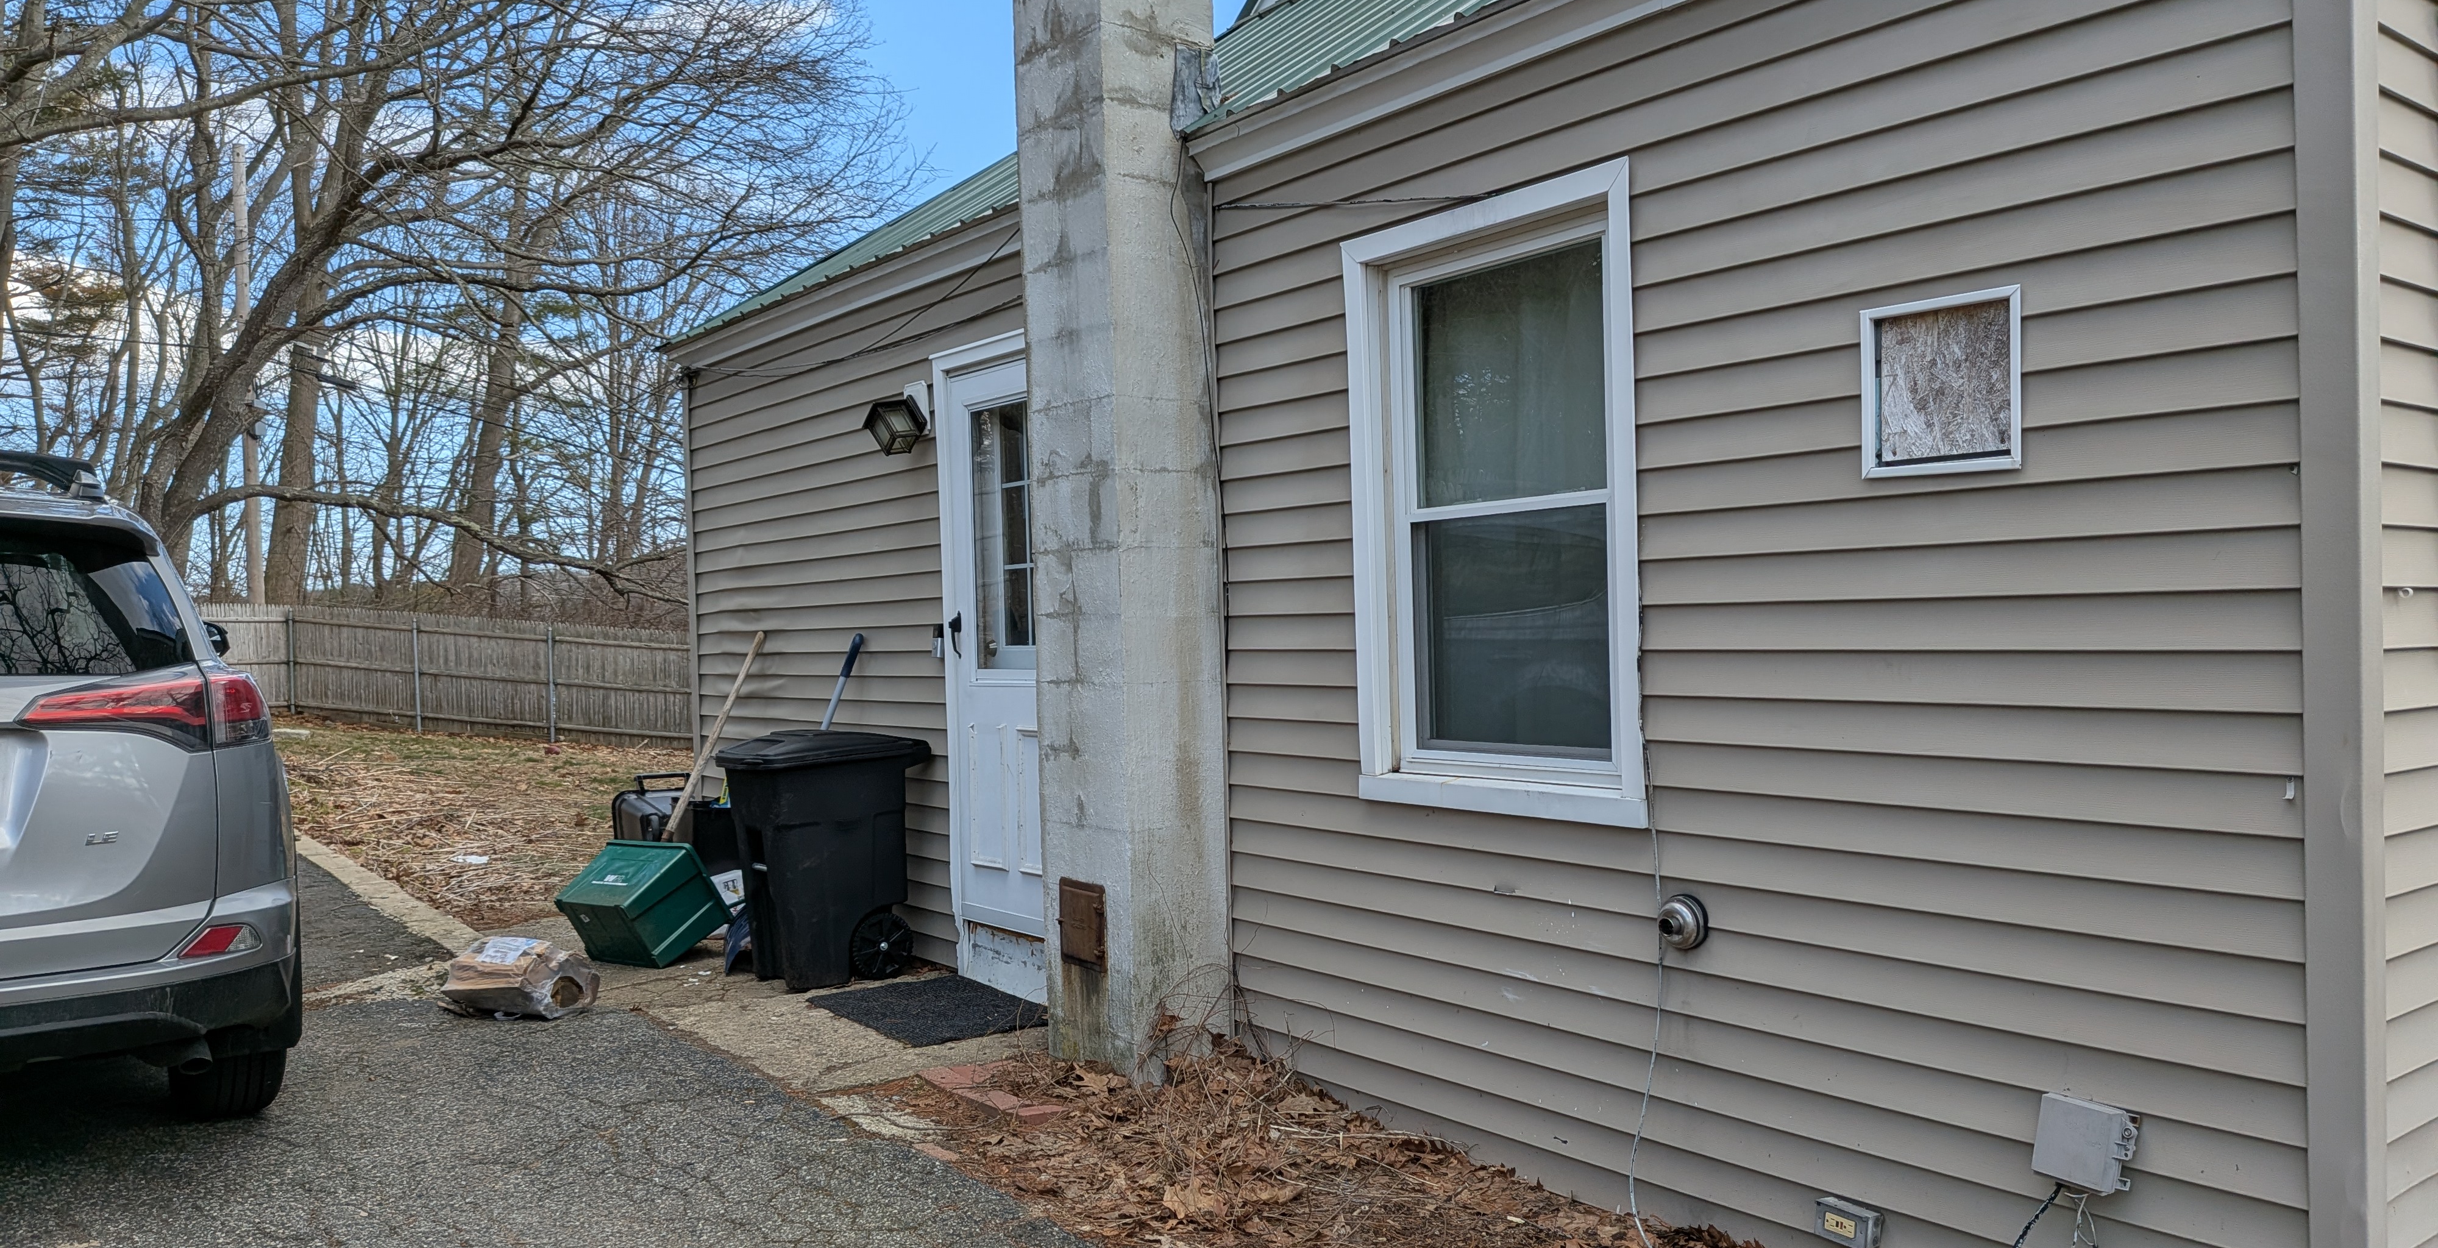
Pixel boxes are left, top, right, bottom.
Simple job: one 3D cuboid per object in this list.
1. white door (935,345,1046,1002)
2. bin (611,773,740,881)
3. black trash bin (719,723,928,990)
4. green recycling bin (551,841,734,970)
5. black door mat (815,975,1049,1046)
[{"bbox_3d":[-0.706,0.183,5.969,0.090,2.290,1.020,-3,1,-37],"label":"white door"},{"bbox_3d":[-2.289,1.011,7.367,0.550,0.680,0.500,-3,1,-37],"label":"bin"},{"bbox_3d":[-1.502,0.878,6.484,0.680,0.930,0.570,-2,1,-30],"label":"black trash bin"},{"bbox_3d":[-2.334,1.140,6.806,0.515,0.371,0.345,-3,30,35],"label":"green recycling bin"},{"bbox_3d":[-0.967,1.332,5.871,0.590,0.012,0.880,-2,1,-33],"label":"black door mat"}]

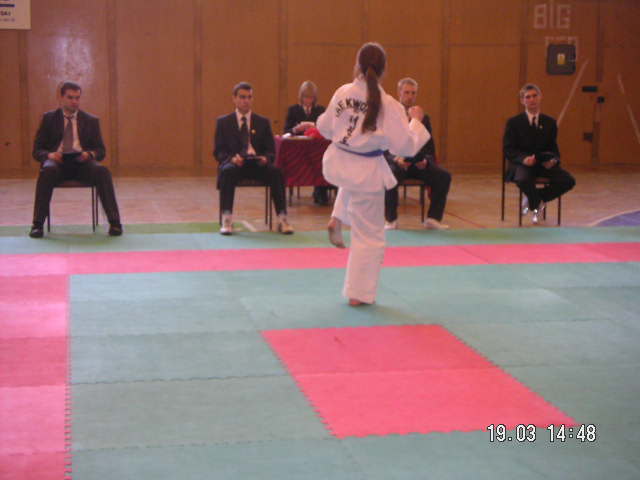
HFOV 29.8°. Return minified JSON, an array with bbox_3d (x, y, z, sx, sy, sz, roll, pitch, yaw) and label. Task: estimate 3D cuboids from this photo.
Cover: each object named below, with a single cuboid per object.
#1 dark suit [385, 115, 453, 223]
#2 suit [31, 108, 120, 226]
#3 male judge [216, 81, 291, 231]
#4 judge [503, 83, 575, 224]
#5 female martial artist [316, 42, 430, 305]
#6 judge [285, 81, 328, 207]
[{"bbox_3d":[0.835,-0.678,11.047,0.660,0.990,0.600,-1,8,-12],"label":"dark suit"},{"bbox_3d":[-2.124,-0.646,10.418,0.750,1.000,0.630,-1,8,-12],"label":"suit"},{"bbox_3d":[-0.601,-0.738,10.651,0.670,1.290,0.750,-1,8,-12],"label":"male judge"},{"bbox_3d":[2.058,-0.807,11.268,0.630,1.310,0.670,-1,8,-12],"label":"judge"},{"bbox_3d":[0.343,-0.415,7.515,0.680,1.590,0.620,1,8,5],"label":"female martial artist"},{"bbox_3d":[-0.094,-1.059,12.892,0.540,1.290,0.720,-1,8,-12],"label":"judge"}]

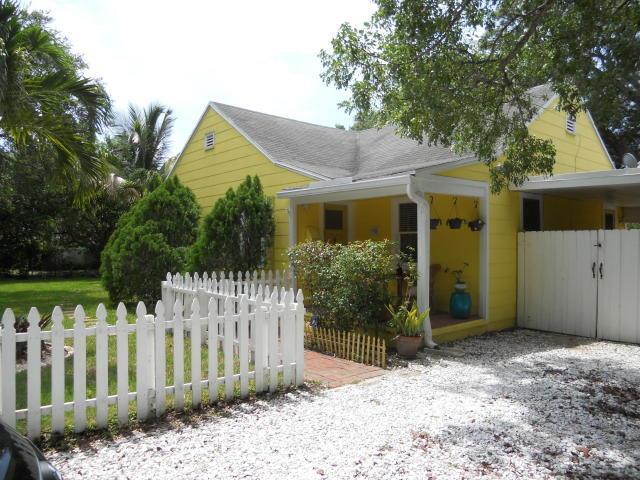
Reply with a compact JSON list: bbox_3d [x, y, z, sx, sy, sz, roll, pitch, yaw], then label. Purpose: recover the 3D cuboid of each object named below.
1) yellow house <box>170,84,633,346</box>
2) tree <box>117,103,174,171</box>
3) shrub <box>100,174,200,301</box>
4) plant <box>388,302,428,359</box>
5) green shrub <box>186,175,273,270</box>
[{"bbox_3d":[1.700,-0.991,14.336,9.350,5.350,10.250,0,0,-40],"label":"yellow house"},{"bbox_3d":[-8.040,-2.277,23.000,2.900,8.000,2.900,0,0,-40],"label":"tree"},{"bbox_3d":[-4.611,-0.021,13.500,2.400,3.400,2.600,0,0,-40],"label":"shrub"},{"bbox_3d":[1.260,1.267,7.150,0.570,0.760,0.600,0,0,0],"label":"plant"},{"bbox_3d":[-1.879,0.139,10.600,1.700,3.050,1.850,0,0,0],"label":"green shrub"}]

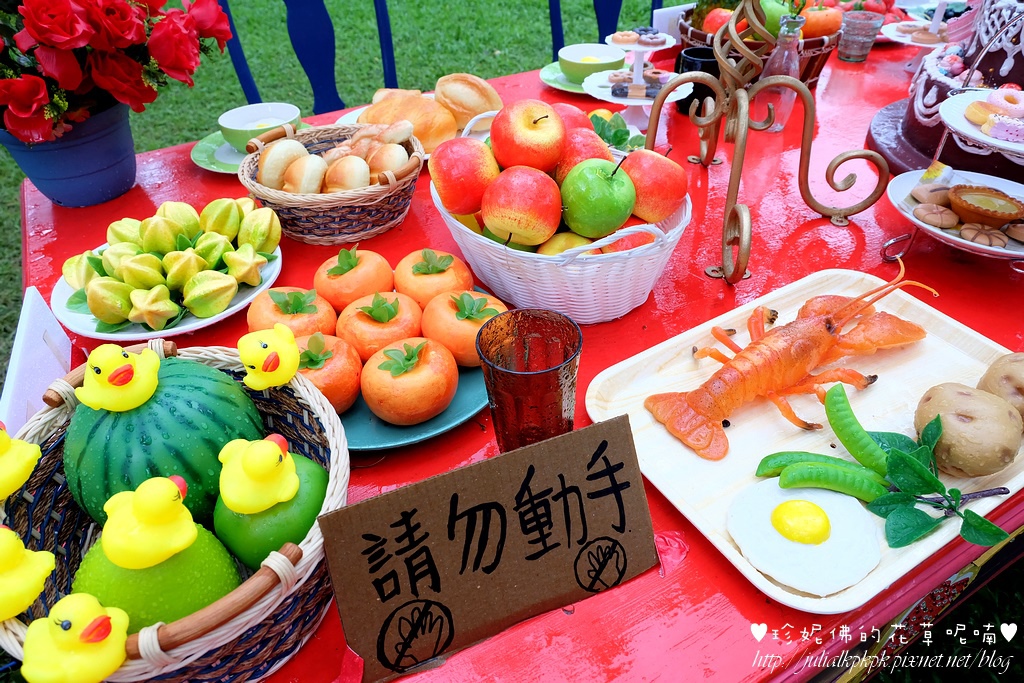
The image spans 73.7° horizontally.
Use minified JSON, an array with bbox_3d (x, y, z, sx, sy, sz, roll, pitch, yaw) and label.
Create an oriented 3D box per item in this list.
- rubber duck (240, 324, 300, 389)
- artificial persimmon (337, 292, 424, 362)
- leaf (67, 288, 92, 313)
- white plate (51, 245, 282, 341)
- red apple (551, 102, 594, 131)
[{"bbox_3d":[-0.168,0.010,0.471,0.047,0.045,0.048,-53,41,-1],"label":"rubber duck"},{"bbox_3d":[-0.118,-0.011,0.608,0.076,0.058,0.076,-1,39,0],"label":"artificial persimmon"},{"bbox_3d":[-0.443,-0.043,0.710,0.042,0.012,0.035,-24,48,-21],"label":"leaf"},{"bbox_3d":[-0.354,-0.065,0.719,0.226,0.021,0.226,-2,39,0],"label":"white plate"},{"bbox_3d":[0.052,-0.228,0.766,0.076,0.072,0.076,-1,39,0],"label":"red apple"}]

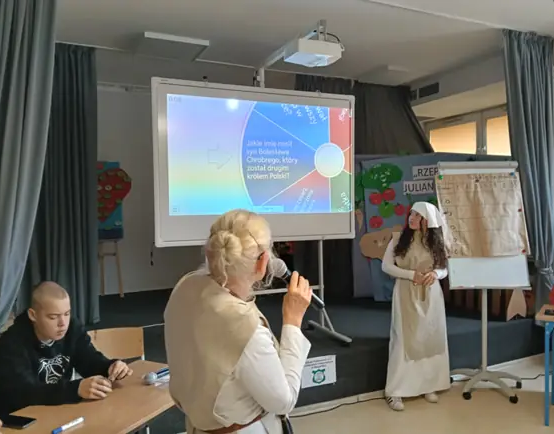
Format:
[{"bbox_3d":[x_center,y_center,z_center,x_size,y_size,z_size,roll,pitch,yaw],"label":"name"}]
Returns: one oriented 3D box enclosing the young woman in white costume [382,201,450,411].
[{"bbox_3d":[1.107,0.670,3.570,0.500,1.585,0.420,-1,3,-12],"label":"young woman in white costume"}]

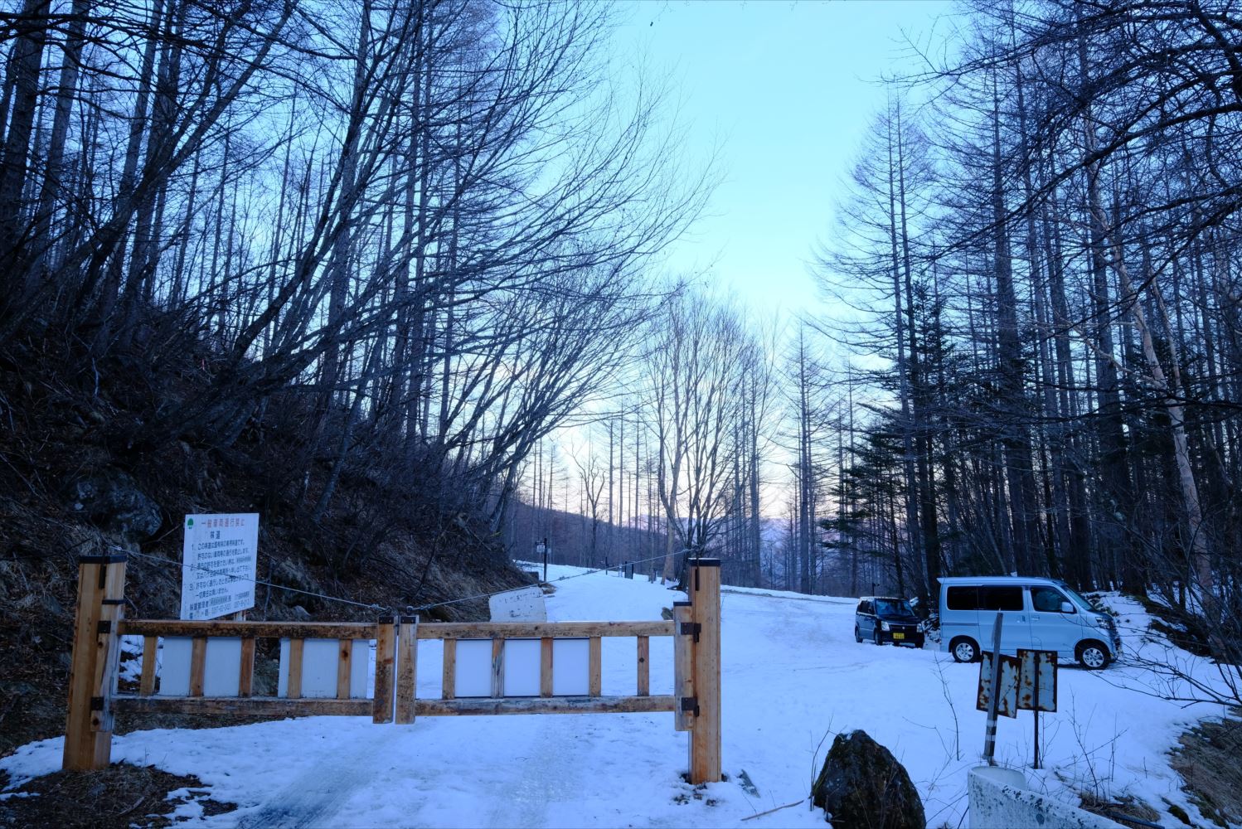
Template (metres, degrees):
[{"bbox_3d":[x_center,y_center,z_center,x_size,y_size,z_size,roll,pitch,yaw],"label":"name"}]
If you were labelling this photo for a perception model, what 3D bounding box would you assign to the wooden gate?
[{"bbox_3d":[-1.405,1.634,5.364,4.100,1.390,0.200,1,-7,-2],"label":"wooden gate"}]

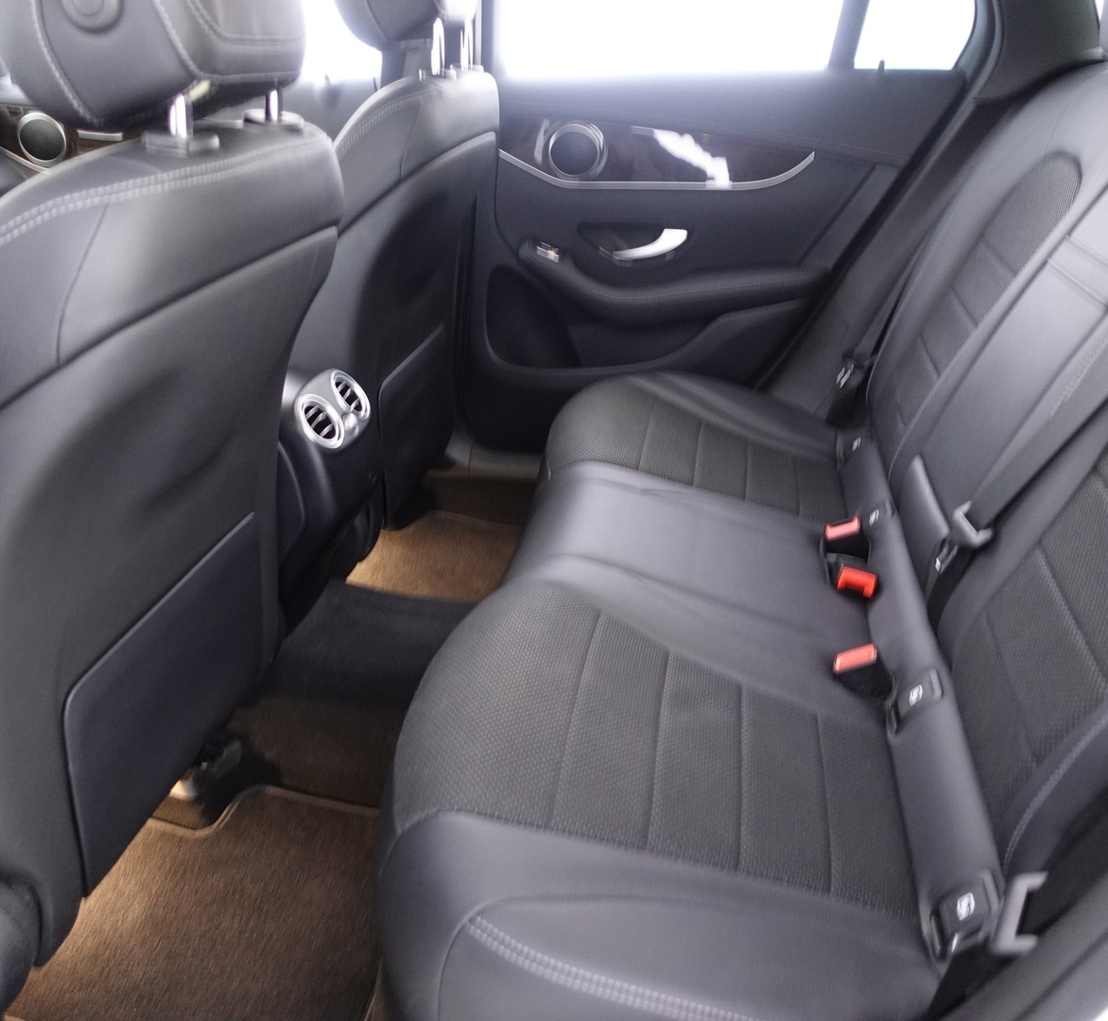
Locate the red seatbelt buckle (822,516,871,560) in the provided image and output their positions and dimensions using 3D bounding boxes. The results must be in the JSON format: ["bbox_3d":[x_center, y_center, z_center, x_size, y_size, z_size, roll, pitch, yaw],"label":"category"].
[{"bbox_3d":[0.394,0.041,1.365,0.044,0.048,0.026,-18,39,24],"label":"red seatbelt buckle"}]

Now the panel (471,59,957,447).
[{"bbox_3d":[0.229,-0.410,1.800,0.840,0.670,0.130,4,26,9],"label":"panel"}]

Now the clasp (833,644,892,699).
[{"bbox_3d":[0.340,0.179,1.116,0.045,0.048,0.026,-26,18,23],"label":"clasp"}]

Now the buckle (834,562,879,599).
[{"bbox_3d":[0.387,0.093,1.299,0.044,0.027,0.040,15,-2,20],"label":"buckle"}]

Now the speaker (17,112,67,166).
[{"bbox_3d":[-0.965,-0.697,1.923,0.100,0.100,0.025,4,26,9],"label":"speaker"}]

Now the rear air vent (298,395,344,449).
[{"bbox_3d":[-0.280,-0.102,1.217,0.030,0.072,0.072,-26,18,21],"label":"rear air vent"}]

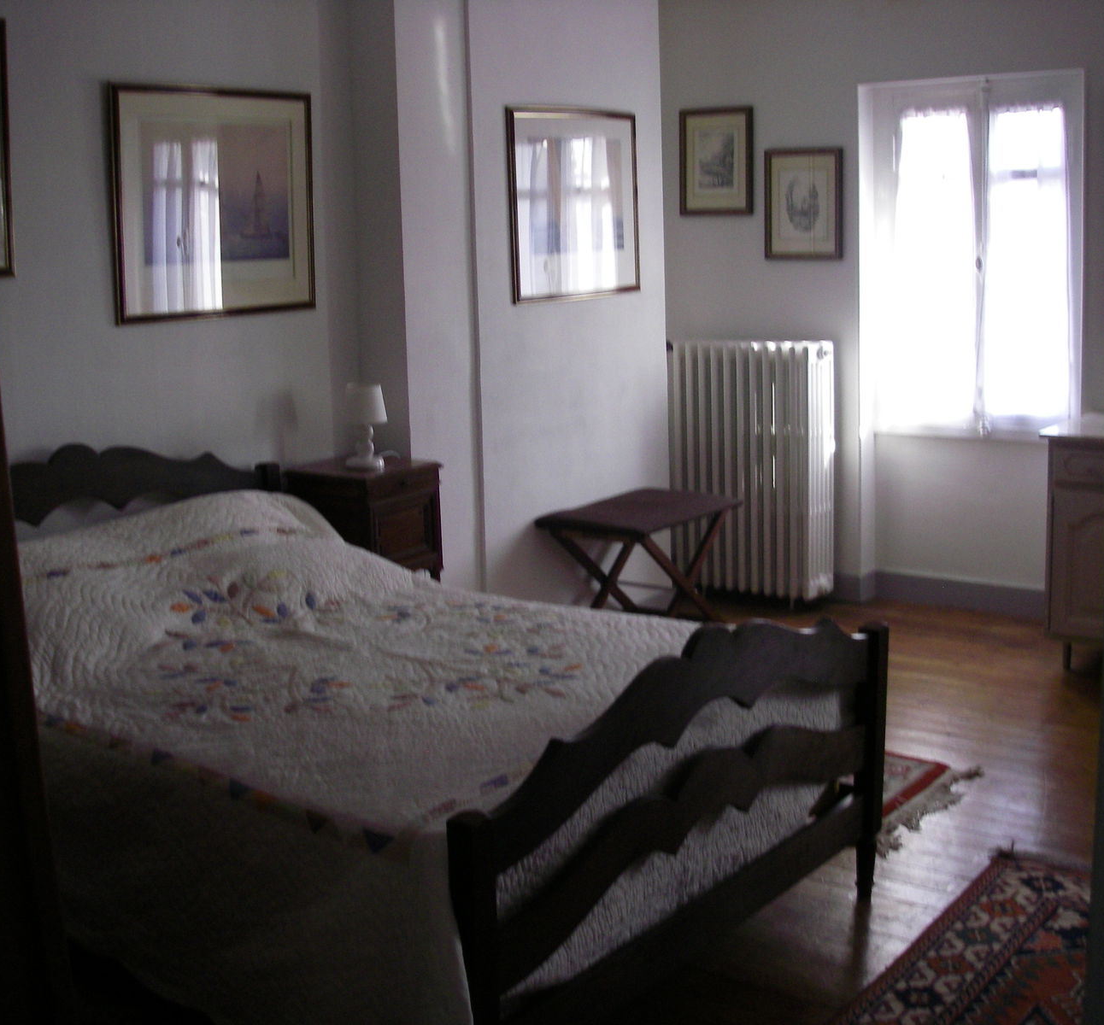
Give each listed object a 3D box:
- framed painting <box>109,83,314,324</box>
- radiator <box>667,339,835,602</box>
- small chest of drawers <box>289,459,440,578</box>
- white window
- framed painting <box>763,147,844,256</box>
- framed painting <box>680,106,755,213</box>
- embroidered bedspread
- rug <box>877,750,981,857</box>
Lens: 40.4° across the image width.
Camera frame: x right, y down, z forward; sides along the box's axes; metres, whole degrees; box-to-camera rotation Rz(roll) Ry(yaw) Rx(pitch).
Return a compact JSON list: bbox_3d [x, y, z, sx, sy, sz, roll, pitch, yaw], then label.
[{"bbox_3d":[-0.973,-0.903,4.376,0.027,0.647,0.713,7,14,39],"label":"framed painting"},{"bbox_3d":[0.819,-0.178,6.191,0.669,1.087,0.198,7,14,39],"label":"radiator"},{"bbox_3d":[-0.579,0.259,4.784,0.357,0.813,0.342,7,14,39],"label":"small chest of drawers"},{"bbox_3d":[1.593,-0.950,5.733,0.836,1.261,0.053,7,14,39],"label":"white window"},{"bbox_3d":[0.996,-1.240,6.024,0.352,0.434,0.030,7,14,39],"label":"framed painting"},{"bbox_3d":[0.671,-1.466,6.258,0.361,0.439,0.030,7,14,39],"label":"framed painting"},{"bbox_3d":[-0.462,0.421,3.404,1.892,0.745,1.452,7,14,39],"label":"embroidered bedspread"},{"bbox_3d":[0.494,0.719,4.321,1.322,0.012,0.714,7,14,39],"label":"rug"}]

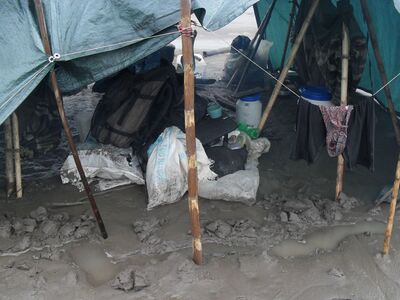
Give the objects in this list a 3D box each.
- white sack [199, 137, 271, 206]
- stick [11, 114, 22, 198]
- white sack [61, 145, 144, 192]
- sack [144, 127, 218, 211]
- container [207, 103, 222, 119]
[{"bbox_3d":[0.255,0.150,3.589,0.520,0.320,0.600,0,23,0],"label":"white sack"},{"bbox_3d":[-1.368,0.054,3.284,0.043,0.698,0.043,5,23,-2],"label":"stick"},{"bbox_3d":[-0.795,0.126,3.709,0.650,0.250,0.460,0,23,0],"label":"white sack"},{"bbox_3d":[-0.140,0.113,3.368,0.490,0.550,0.380,0,23,0],"label":"sack"},{"bbox_3d":[0.168,-0.465,5.064,0.165,0.155,0.165,0,23,0],"label":"container"}]

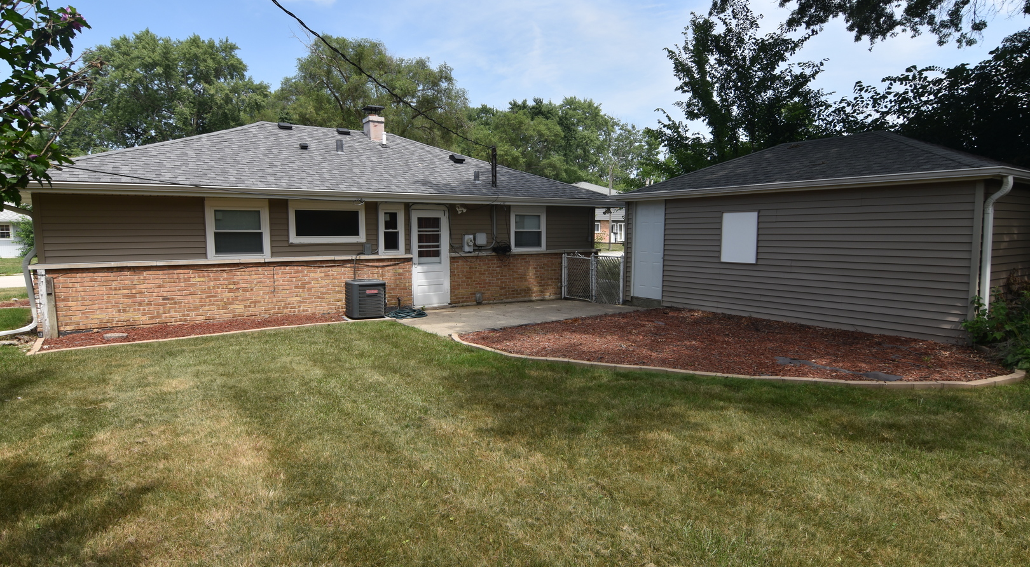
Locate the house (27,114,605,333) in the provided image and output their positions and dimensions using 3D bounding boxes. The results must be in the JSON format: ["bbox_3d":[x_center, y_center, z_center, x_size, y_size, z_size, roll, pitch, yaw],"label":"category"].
[{"bbox_3d":[-4.580,-1.925,14.268,11.800,4.350,8.900,-3,6,-29],"label":"house"}]

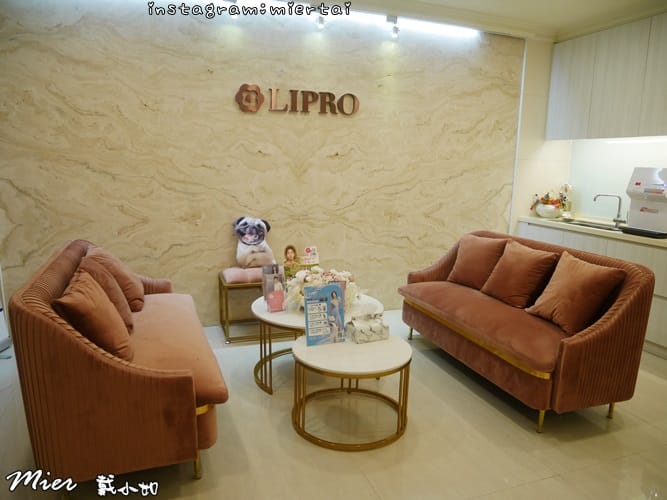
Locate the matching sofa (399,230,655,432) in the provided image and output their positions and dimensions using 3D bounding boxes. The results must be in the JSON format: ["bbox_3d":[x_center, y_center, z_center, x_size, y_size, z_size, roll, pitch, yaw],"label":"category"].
[{"bbox_3d":[1.073,0.388,3.021,0.725,0.814,1.539,-2,11,-20],"label":"matching sofa"}]

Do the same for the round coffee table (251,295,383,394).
[{"bbox_3d":[-0.097,0.566,2.929,0.822,0.437,0.822,1,10,0],"label":"round coffee table"}]

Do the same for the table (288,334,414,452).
[{"bbox_3d":[0.093,0.693,2.394,0.609,0.382,0.609,1,10,0],"label":"table"}]

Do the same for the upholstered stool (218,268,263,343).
[{"bbox_3d":[-0.598,0.407,3.615,0.536,0.487,0.377,-2,11,-20],"label":"upholstered stool"}]

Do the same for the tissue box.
[{"bbox_3d":[0.189,0.420,2.509,0.189,0.119,0.124,-3,11,-21],"label":"tissue box"}]

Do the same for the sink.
[{"bbox_3d":[2.382,-0.130,4.109,0.377,0.159,0.606,-2,11,-20],"label":"sink"}]

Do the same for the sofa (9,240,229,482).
[{"bbox_3d":[-1.029,0.436,2.445,0.725,0.814,1.549,-2,11,-21],"label":"sofa"}]

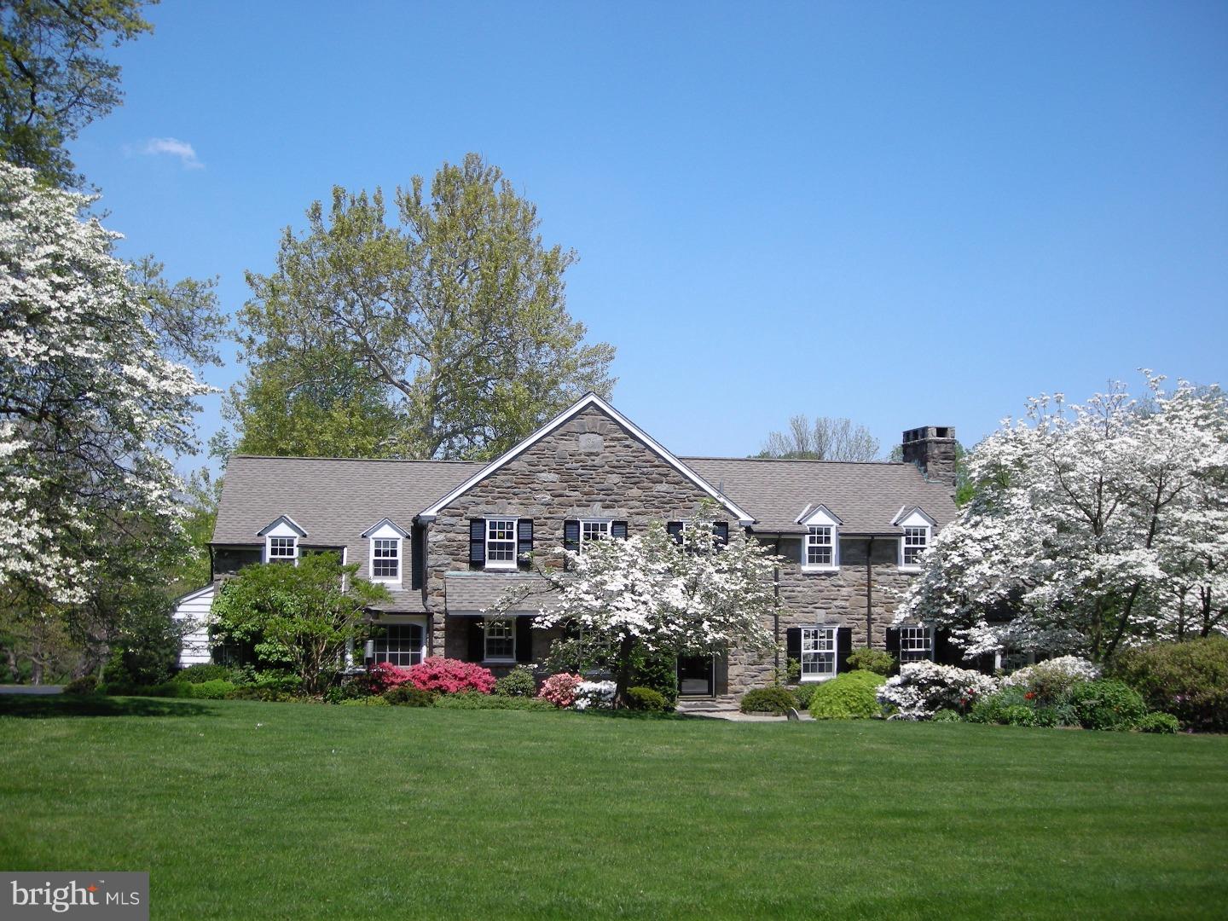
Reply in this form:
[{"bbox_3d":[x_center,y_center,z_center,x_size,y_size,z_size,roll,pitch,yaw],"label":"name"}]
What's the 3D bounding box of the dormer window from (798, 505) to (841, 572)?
[{"bbox_3d":[5.951,2.329,36.808,1.319,1.950,0.950,1,-6,-11],"label":"dormer window"}]

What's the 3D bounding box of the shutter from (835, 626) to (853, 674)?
[{"bbox_3d":[6.707,5.588,36.221,0.474,1.425,0.050,1,-6,-11],"label":"shutter"}]

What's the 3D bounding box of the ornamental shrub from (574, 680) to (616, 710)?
[{"bbox_3d":[-0.491,6.008,31.800,1.050,0.800,0.950,2,-4,-12],"label":"ornamental shrub"}]

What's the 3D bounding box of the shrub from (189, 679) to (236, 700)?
[{"bbox_3d":[-10.517,6.008,32.600,1.161,0.537,1.000,1,-6,-11],"label":"shrub"}]

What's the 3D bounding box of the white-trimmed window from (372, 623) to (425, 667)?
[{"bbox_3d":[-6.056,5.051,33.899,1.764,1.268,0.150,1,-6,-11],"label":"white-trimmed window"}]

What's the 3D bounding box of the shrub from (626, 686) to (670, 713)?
[{"bbox_3d":[0.944,6.632,34.400,1.220,0.740,1.150,1,-3,-9],"label":"shrub"}]

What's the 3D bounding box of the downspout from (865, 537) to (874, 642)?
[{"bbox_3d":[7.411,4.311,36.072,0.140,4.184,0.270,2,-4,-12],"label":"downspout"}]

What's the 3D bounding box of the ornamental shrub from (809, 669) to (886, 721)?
[{"bbox_3d":[6.515,6.556,34.700,2.170,1.390,2.000,1,-3,-9],"label":"ornamental shrub"}]

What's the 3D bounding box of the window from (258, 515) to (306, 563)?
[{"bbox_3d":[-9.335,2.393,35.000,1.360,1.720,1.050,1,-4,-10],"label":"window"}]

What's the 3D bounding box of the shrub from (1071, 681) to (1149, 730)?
[{"bbox_3d":[11.243,5.556,28.200,1.800,1.130,1.550,2,-4,-12],"label":"shrub"}]

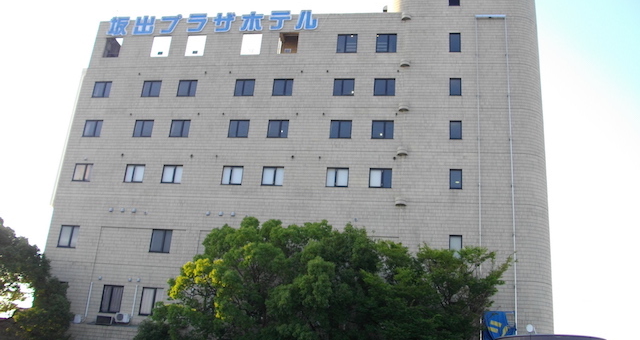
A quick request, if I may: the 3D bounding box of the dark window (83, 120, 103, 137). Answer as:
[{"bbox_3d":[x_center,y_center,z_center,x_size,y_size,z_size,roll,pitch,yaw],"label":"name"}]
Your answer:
[{"bbox_3d":[-15.197,-2.752,39.721,1.261,1.213,0.120,1,-21,10],"label":"dark window"}]

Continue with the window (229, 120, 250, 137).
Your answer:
[{"bbox_3d":[-5.170,-2.591,37.957,1.310,1.213,0.120,1,-21,10],"label":"window"}]

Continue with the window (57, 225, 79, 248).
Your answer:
[{"bbox_3d":[-14.738,3.913,34.726,1.184,1.345,0.150,1,-21,9],"label":"window"}]

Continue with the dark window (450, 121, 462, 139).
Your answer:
[{"bbox_3d":[7.850,-2.300,34.188,0.669,1.181,0.150,1,-21,10],"label":"dark window"}]

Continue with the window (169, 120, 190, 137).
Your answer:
[{"bbox_3d":[-8.567,-2.537,36.310,1.252,1.196,0.150,1,-21,9],"label":"window"}]

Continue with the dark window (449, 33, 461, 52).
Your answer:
[{"bbox_3d":[8.295,-7.824,36.277,0.671,1.360,0.150,1,-21,10],"label":"dark window"}]

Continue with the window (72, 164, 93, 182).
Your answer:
[{"bbox_3d":[-14.826,0.163,36.977,1.219,1.173,0.150,1,-21,10],"label":"window"}]

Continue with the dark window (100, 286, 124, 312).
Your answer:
[{"bbox_3d":[-11.825,7.334,33.673,1.225,1.525,0.150,1,-21,10],"label":"dark window"}]

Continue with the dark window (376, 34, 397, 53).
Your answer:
[{"bbox_3d":[4.088,-7.790,36.375,1.266,1.384,0.150,1,-21,9],"label":"dark window"}]

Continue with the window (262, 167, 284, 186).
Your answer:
[{"bbox_3d":[-2.727,0.372,34.212,1.293,1.205,0.150,1,-21,9],"label":"window"}]

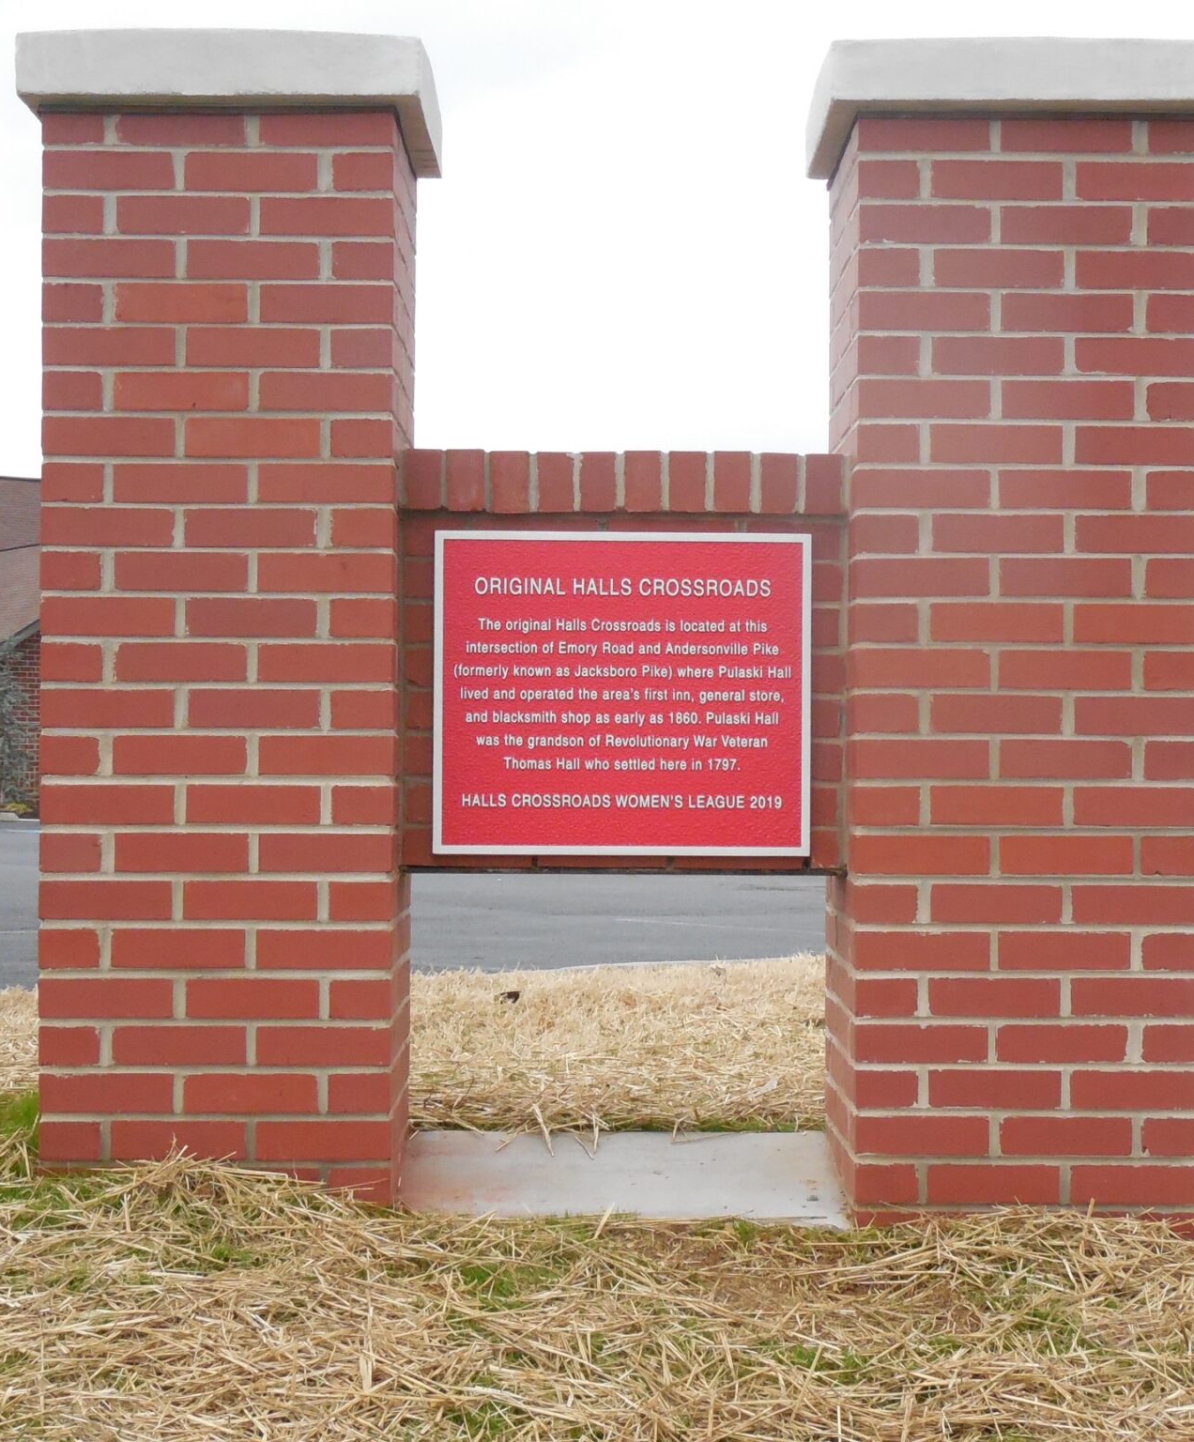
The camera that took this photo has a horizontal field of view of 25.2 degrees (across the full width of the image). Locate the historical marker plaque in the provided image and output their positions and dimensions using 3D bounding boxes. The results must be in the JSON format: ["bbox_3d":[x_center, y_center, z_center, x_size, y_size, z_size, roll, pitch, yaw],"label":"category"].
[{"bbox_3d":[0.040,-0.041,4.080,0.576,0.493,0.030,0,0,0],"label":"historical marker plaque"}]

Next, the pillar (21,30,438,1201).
[{"bbox_3d":[-0.564,-0.153,4.205,0.590,1.750,0.565,0,0,0],"label":"pillar"}]

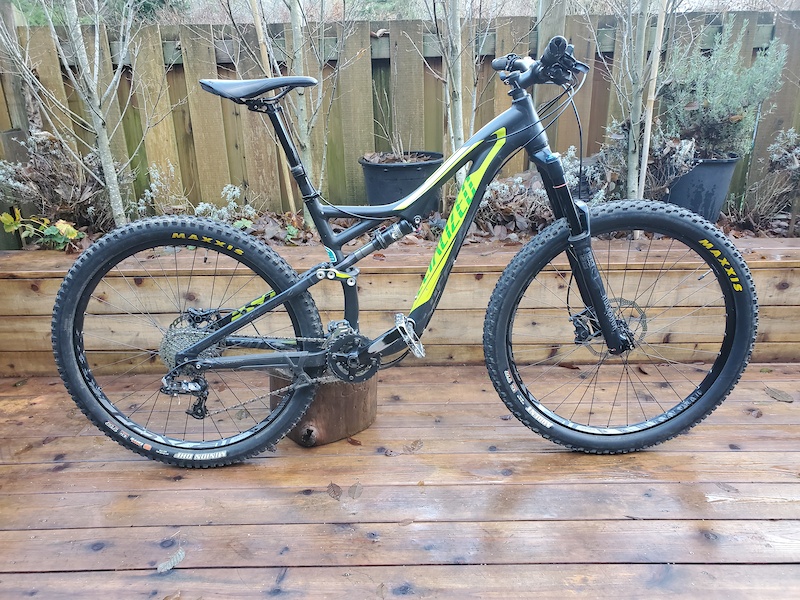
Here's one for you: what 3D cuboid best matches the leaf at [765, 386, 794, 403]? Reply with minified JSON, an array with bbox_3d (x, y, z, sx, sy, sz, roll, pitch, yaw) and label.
[{"bbox_3d":[1.296,0.319,2.053,0.067,0.014,0.106,-11,20,-27],"label":"leaf"}]

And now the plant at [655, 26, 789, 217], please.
[{"bbox_3d":[1.388,-0.756,2.659,0.543,0.892,0.532,-1,18,1],"label":"plant"}]

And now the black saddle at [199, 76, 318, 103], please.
[{"bbox_3d":[-0.329,-0.499,1.434,0.278,0.065,0.144,-2,18,0],"label":"black saddle"}]

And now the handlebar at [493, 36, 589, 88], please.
[{"bbox_3d":[0.323,-0.548,1.427,0.163,0.094,0.739,-2,18,0],"label":"handlebar"}]

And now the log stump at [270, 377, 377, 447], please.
[{"bbox_3d":[-0.250,0.303,1.952,0.347,0.194,0.335,-1,18,1],"label":"log stump"}]

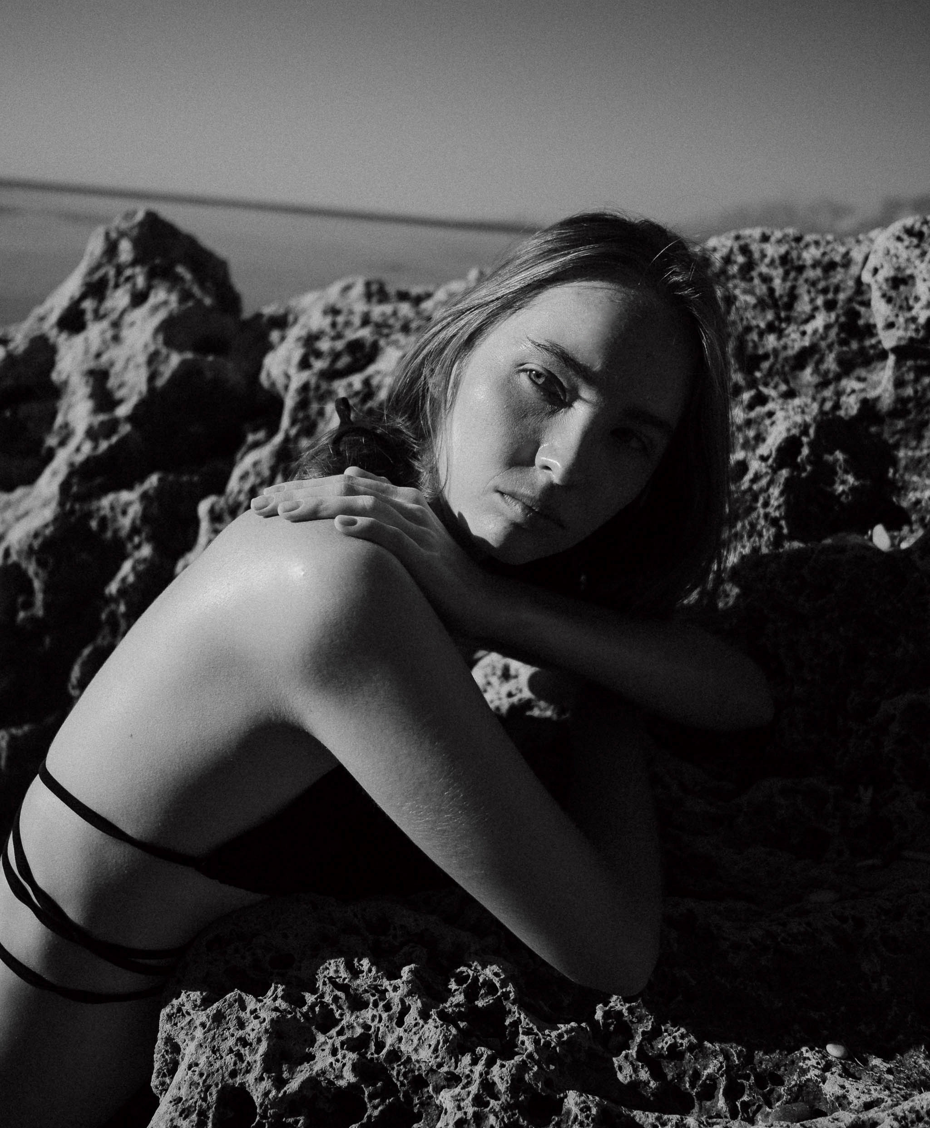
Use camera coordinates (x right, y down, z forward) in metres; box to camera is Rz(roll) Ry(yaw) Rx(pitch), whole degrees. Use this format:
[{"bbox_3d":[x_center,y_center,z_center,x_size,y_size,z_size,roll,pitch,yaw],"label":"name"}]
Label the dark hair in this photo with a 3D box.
[{"bbox_3d":[0.056,-0.109,0.722,0.275,0.275,0.220,24,14,-11],"label":"dark hair"}]

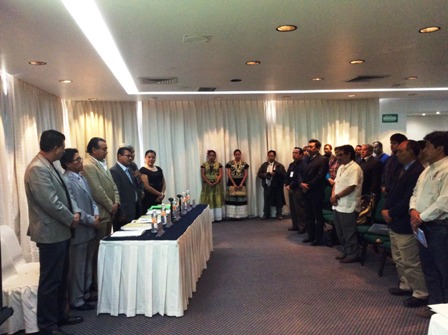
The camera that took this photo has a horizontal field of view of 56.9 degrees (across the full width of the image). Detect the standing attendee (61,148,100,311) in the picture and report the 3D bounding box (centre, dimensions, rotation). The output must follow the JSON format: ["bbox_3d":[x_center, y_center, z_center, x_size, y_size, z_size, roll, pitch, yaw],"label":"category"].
[{"bbox_3d":[-1.464,0.640,4.314,0.400,1.620,0.490,0,4,16],"label":"standing attendee"}]

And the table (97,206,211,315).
[{"bbox_3d":[-0.720,1.009,5.199,0.840,0.740,2.380,-1,3,5],"label":"table"}]

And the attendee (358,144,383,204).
[{"bbox_3d":[2.487,0.387,7.040,0.360,1.600,0.500,-3,4,-18],"label":"attendee"}]

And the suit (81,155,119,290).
[{"bbox_3d":[-1.370,0.626,4.664,0.380,1.500,0.520,0,4,22],"label":"suit"}]

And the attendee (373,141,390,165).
[{"bbox_3d":[2.987,0.307,7.837,0.360,1.640,0.500,-3,4,-22],"label":"attendee"}]

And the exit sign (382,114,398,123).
[{"bbox_3d":[3.866,-1.133,9.605,0.380,0.200,0.050,-2,3,-8],"label":"exit sign"}]

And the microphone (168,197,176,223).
[{"bbox_3d":[-0.628,0.507,4.928,0.090,0.300,0.080,-2,3,-6],"label":"microphone"}]

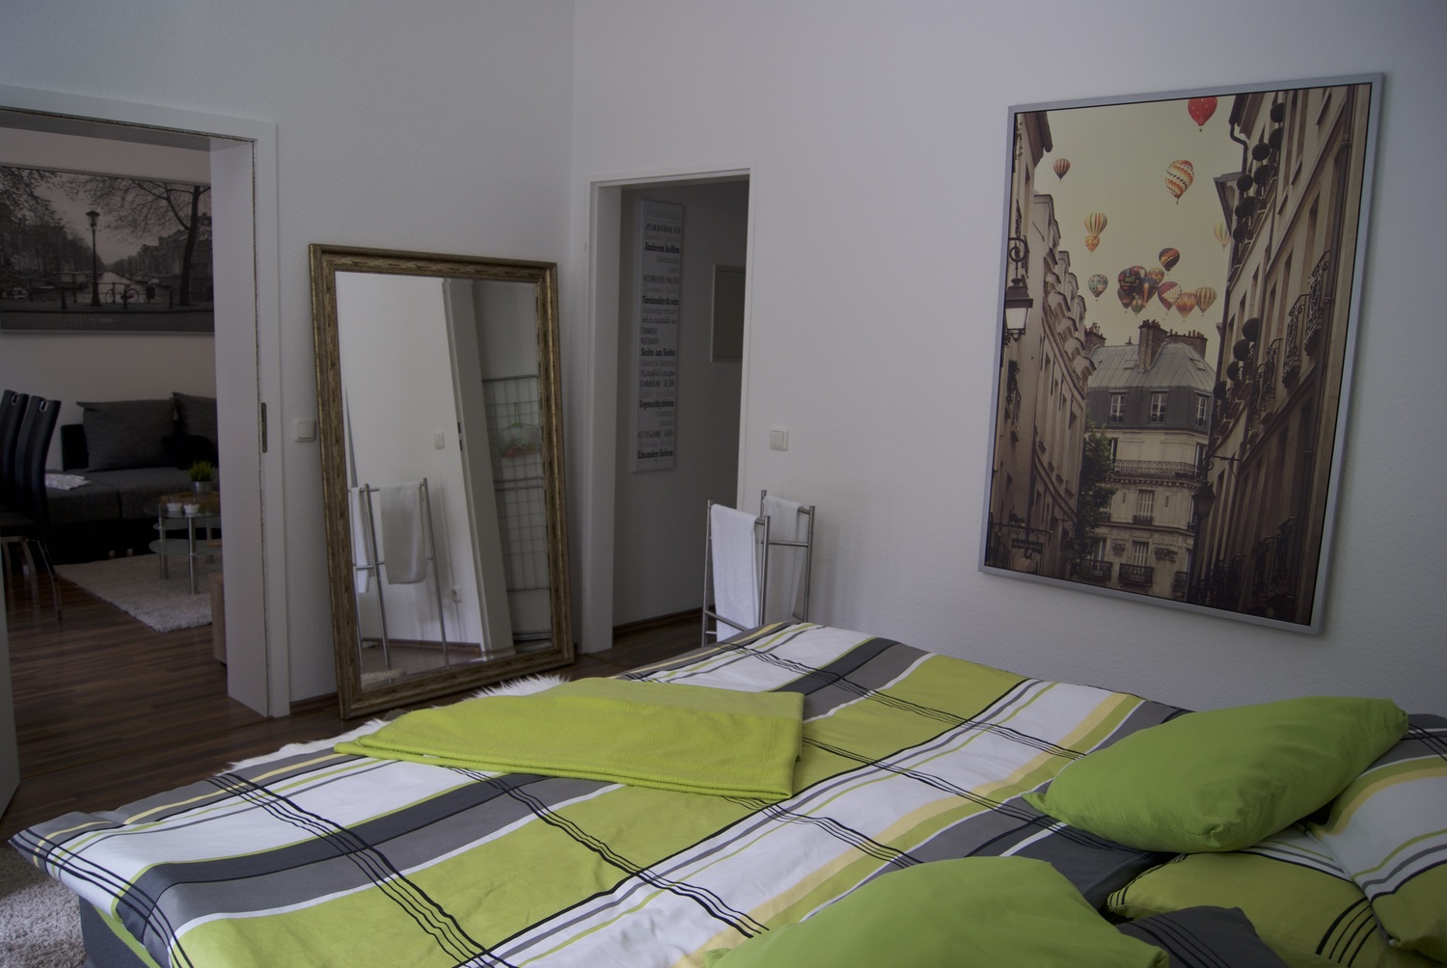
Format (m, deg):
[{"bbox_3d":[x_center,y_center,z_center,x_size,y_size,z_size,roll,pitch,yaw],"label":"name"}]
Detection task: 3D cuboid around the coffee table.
[{"bbox_3d":[-2.763,0.278,5.758,0.580,0.420,1.000,-1,9,-19],"label":"coffee table"}]

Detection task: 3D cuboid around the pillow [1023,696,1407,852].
[{"bbox_3d":[0.932,0.516,2.075,0.580,0.170,0.410,-13,1,-31],"label":"pillow"}]

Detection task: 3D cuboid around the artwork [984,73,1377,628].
[{"bbox_3d":[1.228,-0.366,3.083,0.985,1.410,0.030,8,10,38],"label":"artwork"}]

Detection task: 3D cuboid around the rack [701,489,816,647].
[{"bbox_3d":[0.111,0.488,3.563,0.315,0.870,0.440,-3,9,-30],"label":"rack"}]

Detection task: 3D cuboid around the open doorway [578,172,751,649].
[{"bbox_3d":[-0.211,-0.206,4.378,0.835,1.990,0.160,8,10,38],"label":"open doorway"}]

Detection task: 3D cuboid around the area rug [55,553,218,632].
[{"bbox_3d":[-2.447,0.469,6.017,1.650,0.030,1.800,10,11,44],"label":"area rug"}]

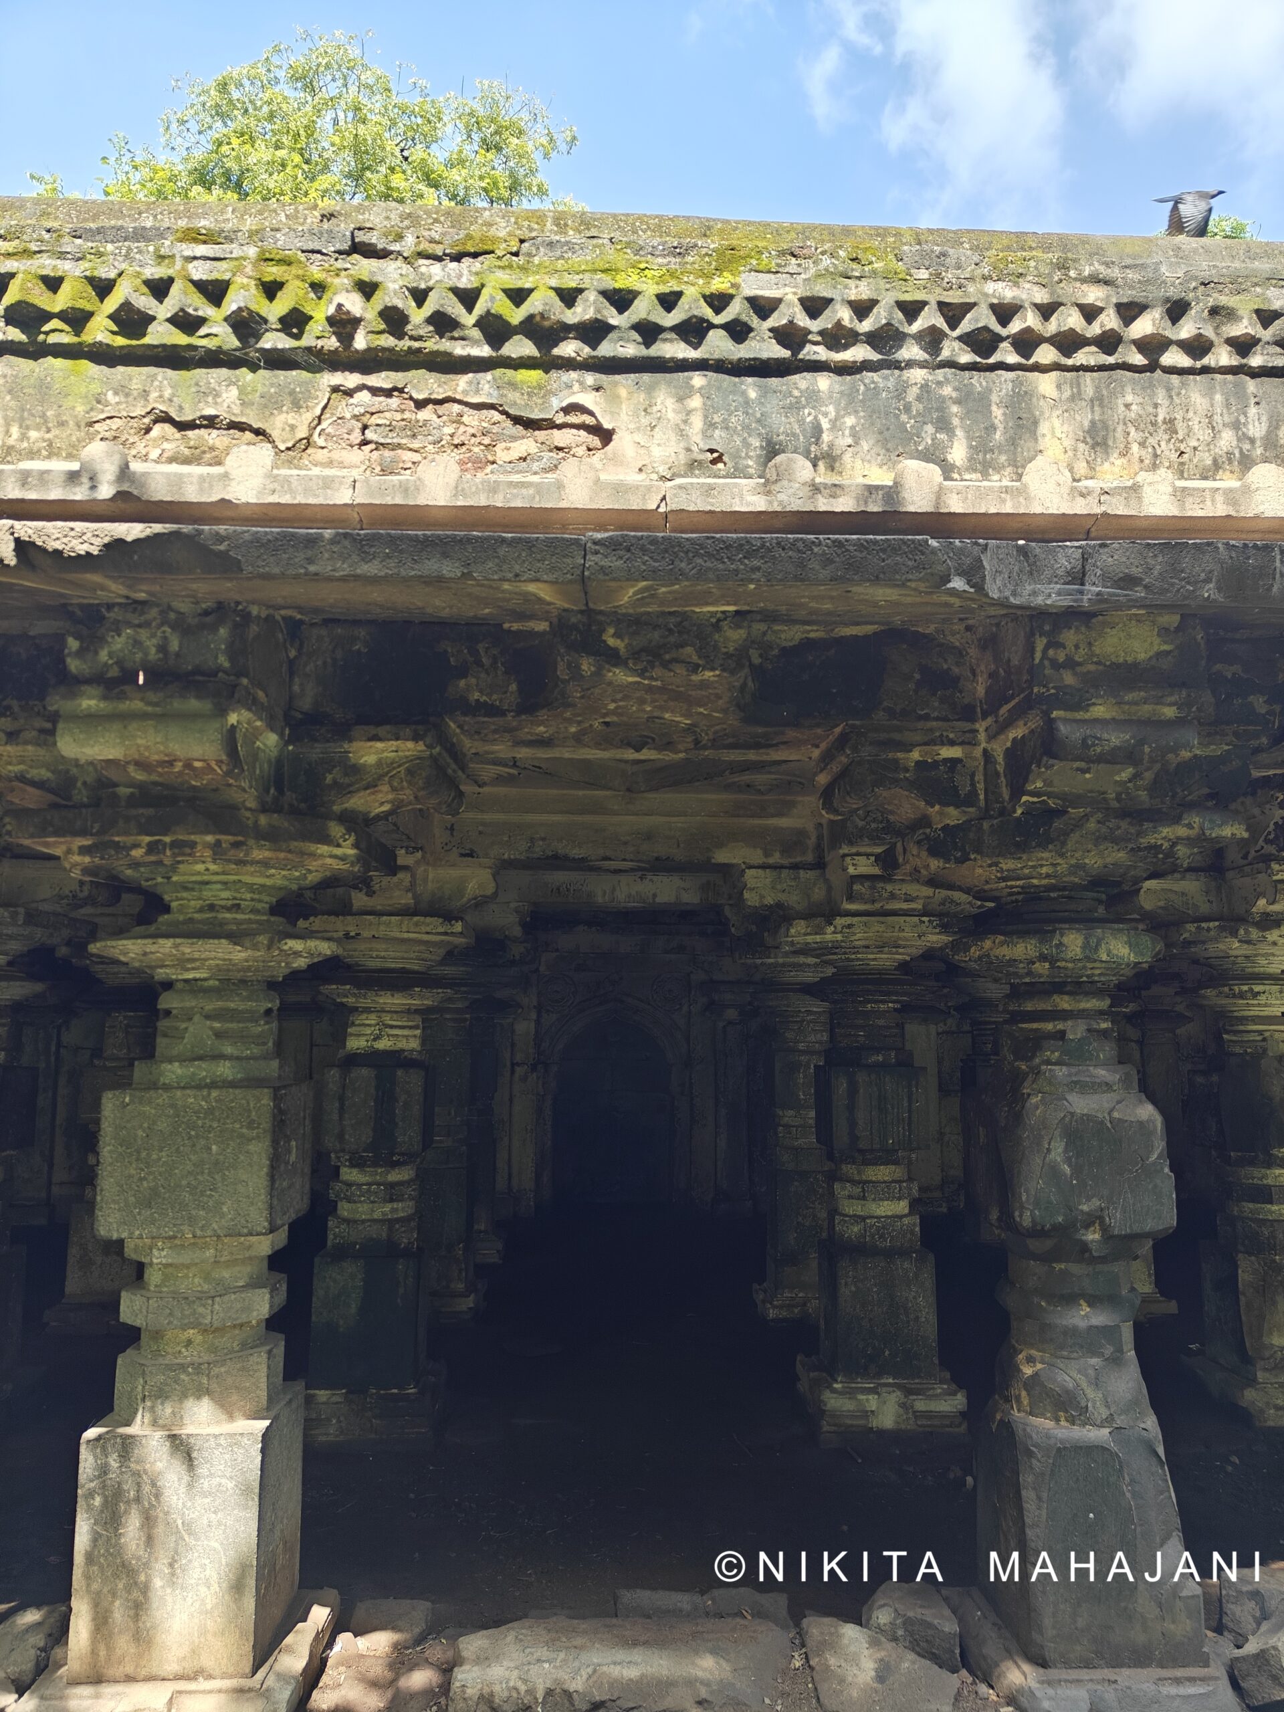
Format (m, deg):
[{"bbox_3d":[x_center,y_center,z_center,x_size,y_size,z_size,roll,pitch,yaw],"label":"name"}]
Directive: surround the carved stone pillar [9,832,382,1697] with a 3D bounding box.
[{"bbox_3d":[-1.041,0.892,2.861,0.825,1.864,0.792,0,-8,-2],"label":"carved stone pillar"}]

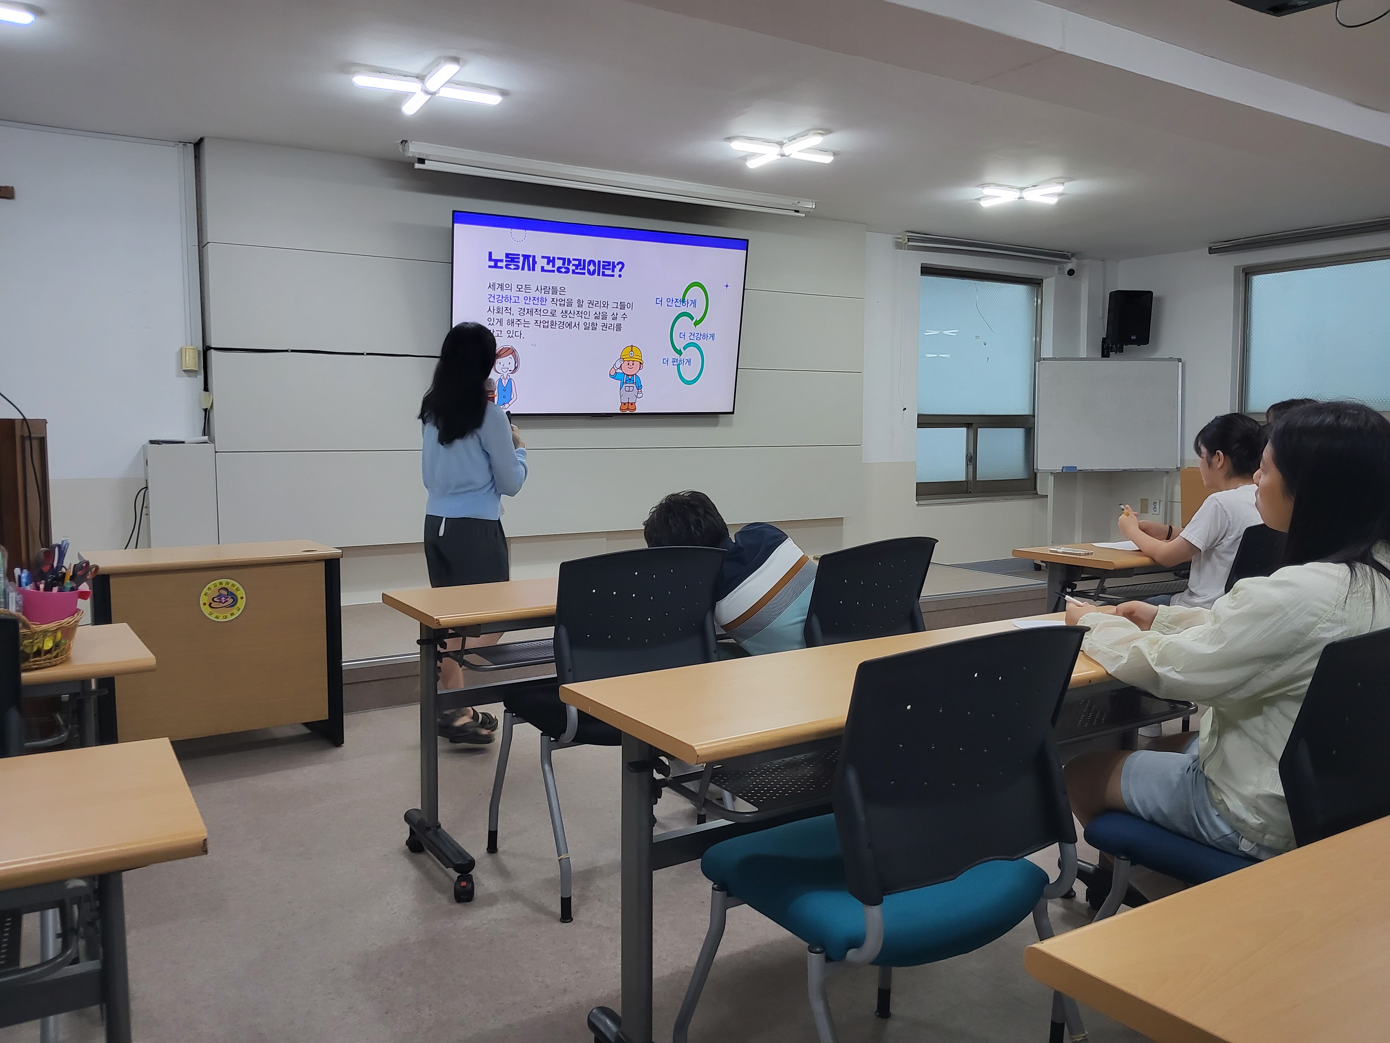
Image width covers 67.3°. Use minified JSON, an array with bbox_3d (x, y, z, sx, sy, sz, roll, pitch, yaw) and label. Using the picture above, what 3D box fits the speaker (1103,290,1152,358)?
[{"bbox_3d":[3.474,-1.606,8.370,0.280,0.450,0.270,0,11,-5],"label":"speaker"}]

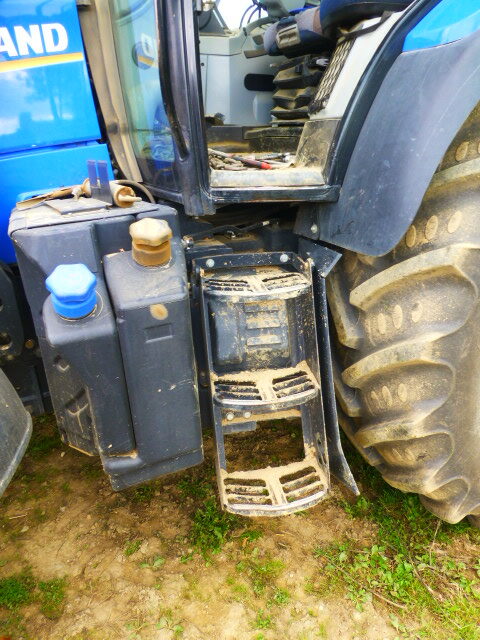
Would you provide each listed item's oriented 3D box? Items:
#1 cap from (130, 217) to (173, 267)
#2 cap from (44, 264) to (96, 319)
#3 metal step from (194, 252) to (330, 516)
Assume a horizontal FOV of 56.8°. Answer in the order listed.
[{"bbox_3d":[-0.235,-0.202,1.165,0.110,0.078,0.106,-5,45,-9],"label":"cap"},{"bbox_3d":[-0.398,-0.067,1.060,0.121,0.080,0.111,-5,45,-9],"label":"cap"},{"bbox_3d":[0.075,0.179,1.321,0.340,0.668,0.362,-5,22,-9],"label":"metal step"}]

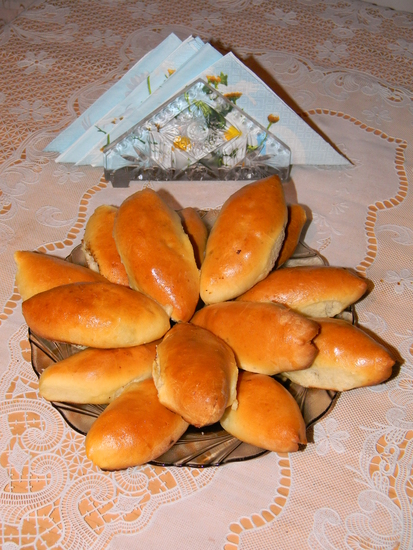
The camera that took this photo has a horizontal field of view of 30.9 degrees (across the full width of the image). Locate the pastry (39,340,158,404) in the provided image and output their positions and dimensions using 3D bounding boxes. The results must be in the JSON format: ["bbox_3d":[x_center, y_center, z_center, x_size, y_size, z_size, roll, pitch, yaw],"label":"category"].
[{"bbox_3d":[-0.065,0.069,0.519,0.105,0.039,0.043,-9,47,-25],"label":"pastry"}]

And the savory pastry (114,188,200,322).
[{"bbox_3d":[-0.035,-0.016,0.547,0.055,0.046,0.113,-15,65,-14],"label":"savory pastry"}]

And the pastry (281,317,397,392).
[{"bbox_3d":[0.082,0.054,0.527,0.102,0.044,0.053,11,47,24],"label":"pastry"}]

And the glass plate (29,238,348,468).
[{"bbox_3d":[-0.010,0.043,0.571,0.243,0.030,0.243,0,47,0],"label":"glass plate"}]

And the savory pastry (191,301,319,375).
[{"bbox_3d":[0.032,0.040,0.501,0.097,0.043,0.053,9,46,30],"label":"savory pastry"}]

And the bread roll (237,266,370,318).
[{"bbox_3d":[0.070,0.017,0.564,0.102,0.042,0.048,-14,48,0],"label":"bread roll"}]

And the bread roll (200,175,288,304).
[{"bbox_3d":[0.029,-0.026,0.557,0.052,0.046,0.115,21,67,18],"label":"bread roll"}]

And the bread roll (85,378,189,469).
[{"bbox_3d":[-0.040,0.095,0.492,0.049,0.043,0.099,30,40,25],"label":"bread roll"}]

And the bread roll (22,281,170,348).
[{"bbox_3d":[-0.076,0.029,0.511,0.103,0.042,0.049,4,46,-16],"label":"bread roll"}]

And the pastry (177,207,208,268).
[{"bbox_3d":[-0.019,-0.019,0.600,0.048,0.038,0.100,1,48,3],"label":"pastry"}]

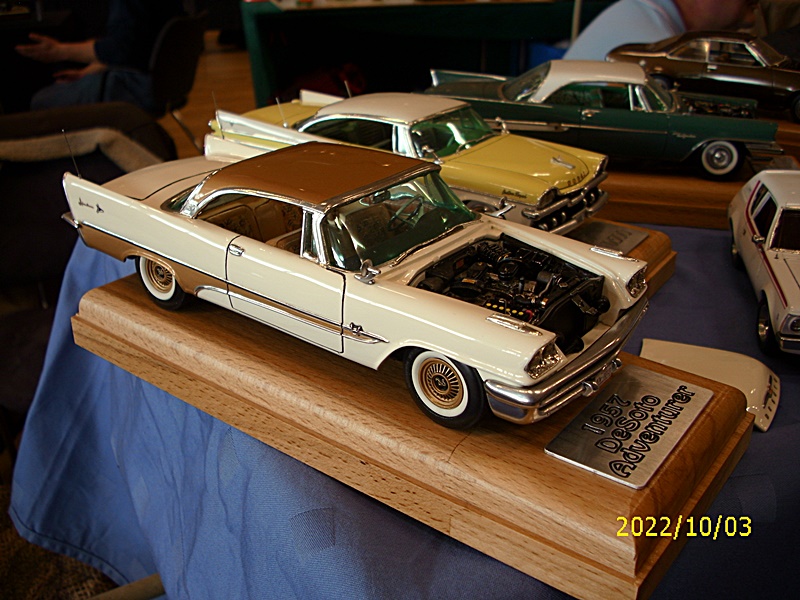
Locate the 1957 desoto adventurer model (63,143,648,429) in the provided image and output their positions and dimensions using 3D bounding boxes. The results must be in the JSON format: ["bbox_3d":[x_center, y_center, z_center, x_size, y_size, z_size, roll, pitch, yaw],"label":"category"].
[{"bbox_3d":[-0.027,-0.020,0.309,0.220,0.058,0.080,18,32,33],"label":"1957 desoto adventurer model"}]

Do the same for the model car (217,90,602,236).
[{"bbox_3d":[-0.003,-0.072,0.421,0.204,0.054,0.075,17,31,31],"label":"model car"}]

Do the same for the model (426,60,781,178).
[{"bbox_3d":[0.108,-0.109,0.495,0.211,0.055,0.076,5,26,10],"label":"model"}]

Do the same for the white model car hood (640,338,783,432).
[{"bbox_3d":[0.115,0.027,0.323,0.055,0.011,0.050,12,28,23],"label":"white model car hood"}]

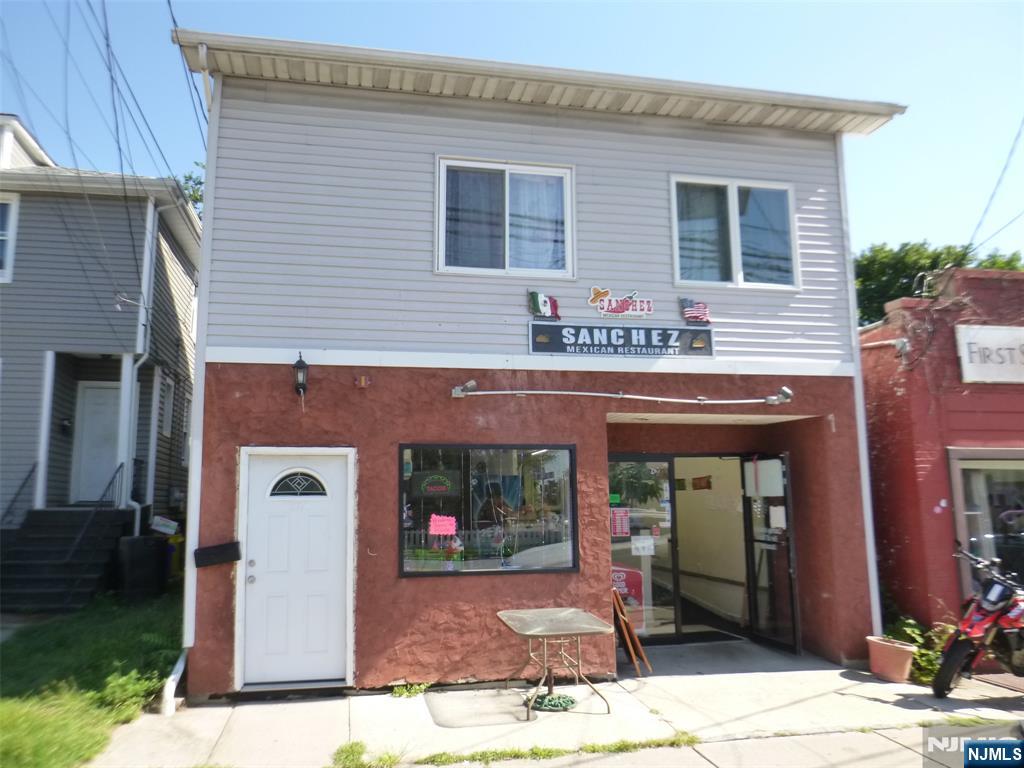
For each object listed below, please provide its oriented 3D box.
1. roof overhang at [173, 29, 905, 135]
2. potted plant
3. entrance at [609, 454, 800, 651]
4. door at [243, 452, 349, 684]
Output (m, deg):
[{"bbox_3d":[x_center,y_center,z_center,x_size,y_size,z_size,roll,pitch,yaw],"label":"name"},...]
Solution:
[{"bbox_3d":[0.603,-3.044,7.624,7.550,0.190,0.620,1,-8,-12],"label":"roof overhang"},{"bbox_3d":[3.694,2.680,7.201,0.460,0.350,0.460,1,-8,-12],"label":"potted plant"},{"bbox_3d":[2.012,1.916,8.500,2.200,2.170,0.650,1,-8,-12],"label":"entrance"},{"bbox_3d":[-1.971,1.674,6.805,0.920,2.050,0.090,1,-8,-12],"label":"door"}]

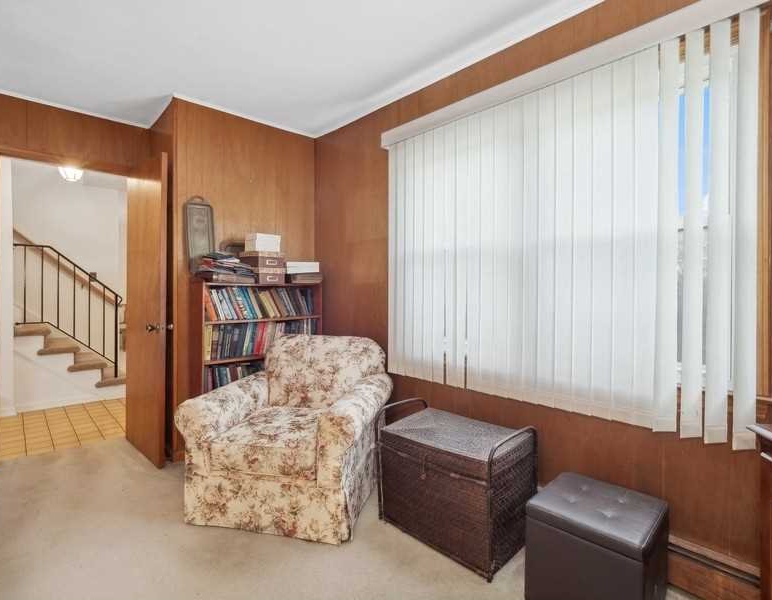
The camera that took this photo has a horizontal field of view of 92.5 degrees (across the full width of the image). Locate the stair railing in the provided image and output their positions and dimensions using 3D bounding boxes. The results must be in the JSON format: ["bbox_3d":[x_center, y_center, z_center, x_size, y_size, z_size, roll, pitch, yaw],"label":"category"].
[{"bbox_3d":[-3.232,0.164,3.817,0.839,1.397,0.050,-1,1,-40],"label":"stair railing"}]

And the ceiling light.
[{"bbox_3d":[-3.070,-1.268,3.597,0.260,0.190,0.260,-1,1,-40],"label":"ceiling light"}]

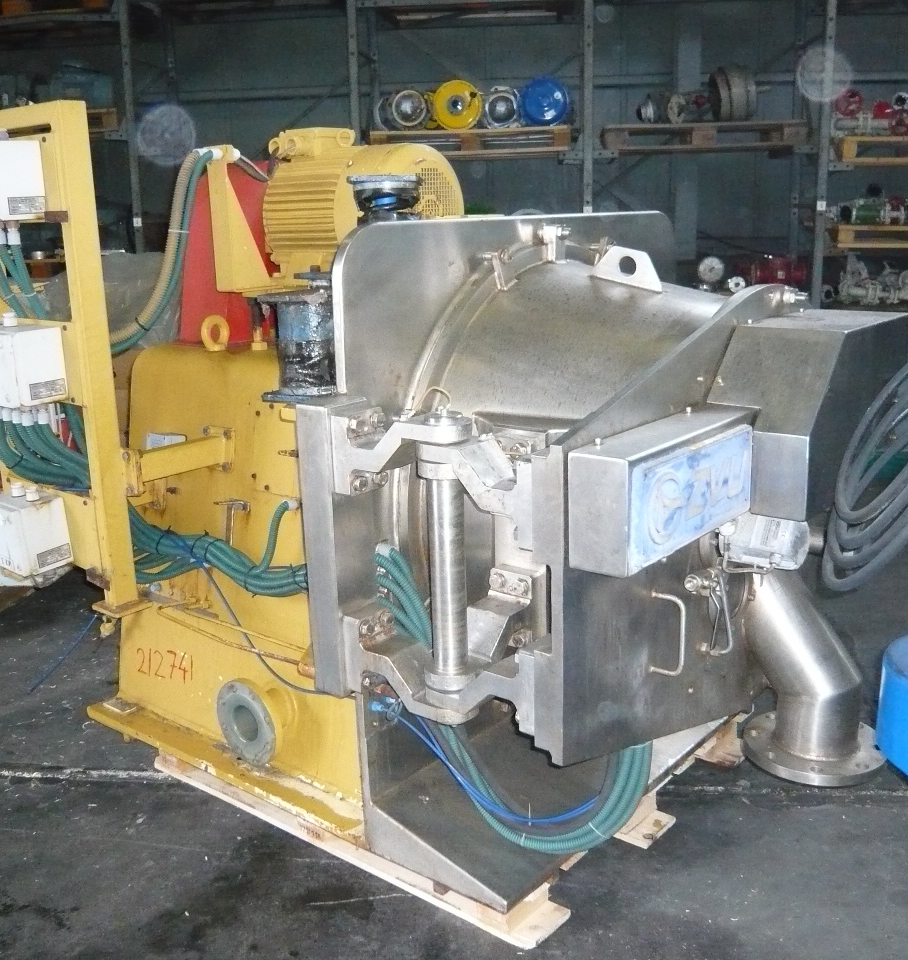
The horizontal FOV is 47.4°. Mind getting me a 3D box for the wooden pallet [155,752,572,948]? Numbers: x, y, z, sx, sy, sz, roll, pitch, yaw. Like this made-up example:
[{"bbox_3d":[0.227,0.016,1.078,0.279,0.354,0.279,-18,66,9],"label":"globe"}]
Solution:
[{"bbox_3d":[-0.003,0.669,2.767,1.200,0.144,1.020,10,18,38],"label":"wooden pallet"}]

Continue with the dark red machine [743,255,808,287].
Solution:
[{"bbox_3d":[2.015,-1.308,6.510,0.370,0.215,0.210,-1,14,3],"label":"dark red machine"}]

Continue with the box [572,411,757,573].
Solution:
[{"bbox_3d":[0.399,0.009,1.912,0.118,0.200,0.500,10,18,38],"label":"box"}]

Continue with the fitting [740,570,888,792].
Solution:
[{"bbox_3d":[0.856,0.389,2.414,0.335,0.530,0.332,10,18,38],"label":"fitting"}]

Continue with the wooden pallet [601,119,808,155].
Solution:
[{"bbox_3d":[1.549,-2.136,6.535,1.200,0.144,0.800,1,14,8],"label":"wooden pallet"}]

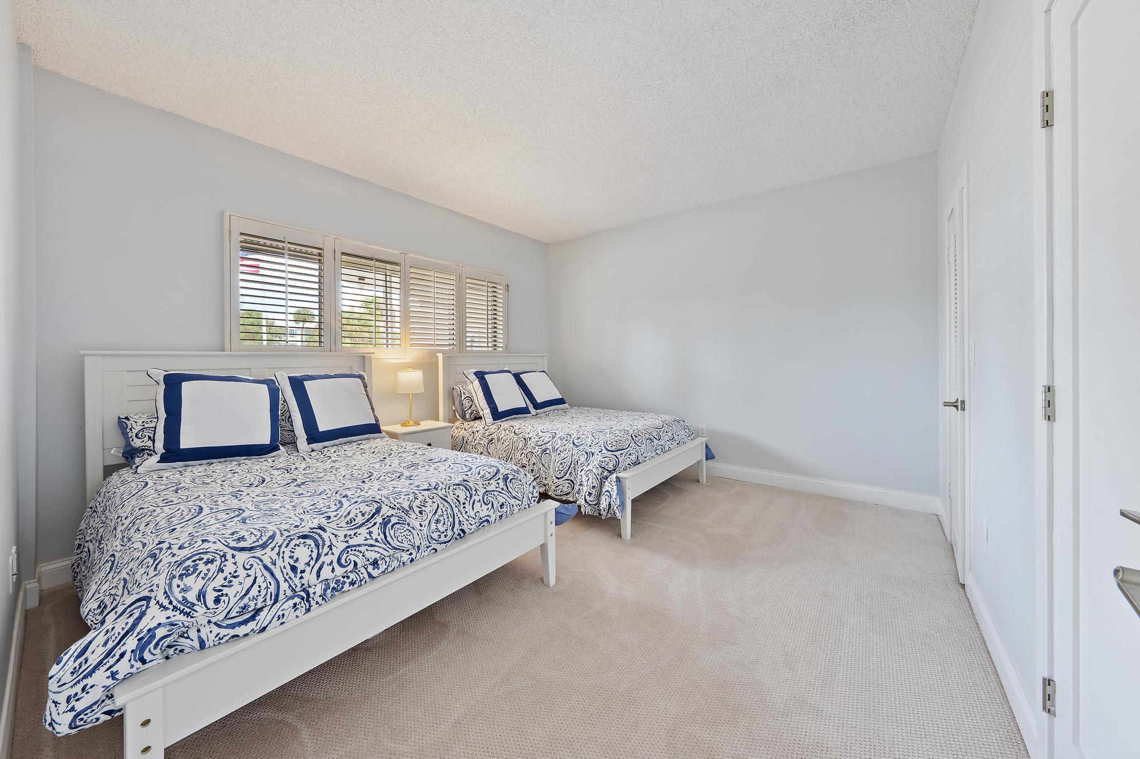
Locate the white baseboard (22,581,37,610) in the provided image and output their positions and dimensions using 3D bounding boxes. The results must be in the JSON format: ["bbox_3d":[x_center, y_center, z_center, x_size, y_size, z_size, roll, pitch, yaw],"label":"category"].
[{"bbox_3d":[-2.636,1.058,1.860,0.016,0.130,0.045,0,1,39],"label":"white baseboard"}]

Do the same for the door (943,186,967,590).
[{"bbox_3d":[2.193,0.022,2.164,0.042,2.030,0.610,0,1,39],"label":"door"}]

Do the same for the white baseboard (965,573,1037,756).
[{"bbox_3d":[1.622,1.008,1.455,0.016,0.130,1.040,0,1,39],"label":"white baseboard"}]

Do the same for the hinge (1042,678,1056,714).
[{"bbox_3d":[1.324,0.876,1.050,0.018,0.098,0.035,0,1,39],"label":"hinge"}]

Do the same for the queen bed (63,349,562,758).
[{"bbox_3d":[-1.351,0.455,2.021,2.087,1.285,1.540,0,1,39],"label":"queen bed"}]

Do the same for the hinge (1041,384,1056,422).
[{"bbox_3d":[1.323,0.067,1.050,0.018,0.098,0.035,0,1,39],"label":"hinge"}]

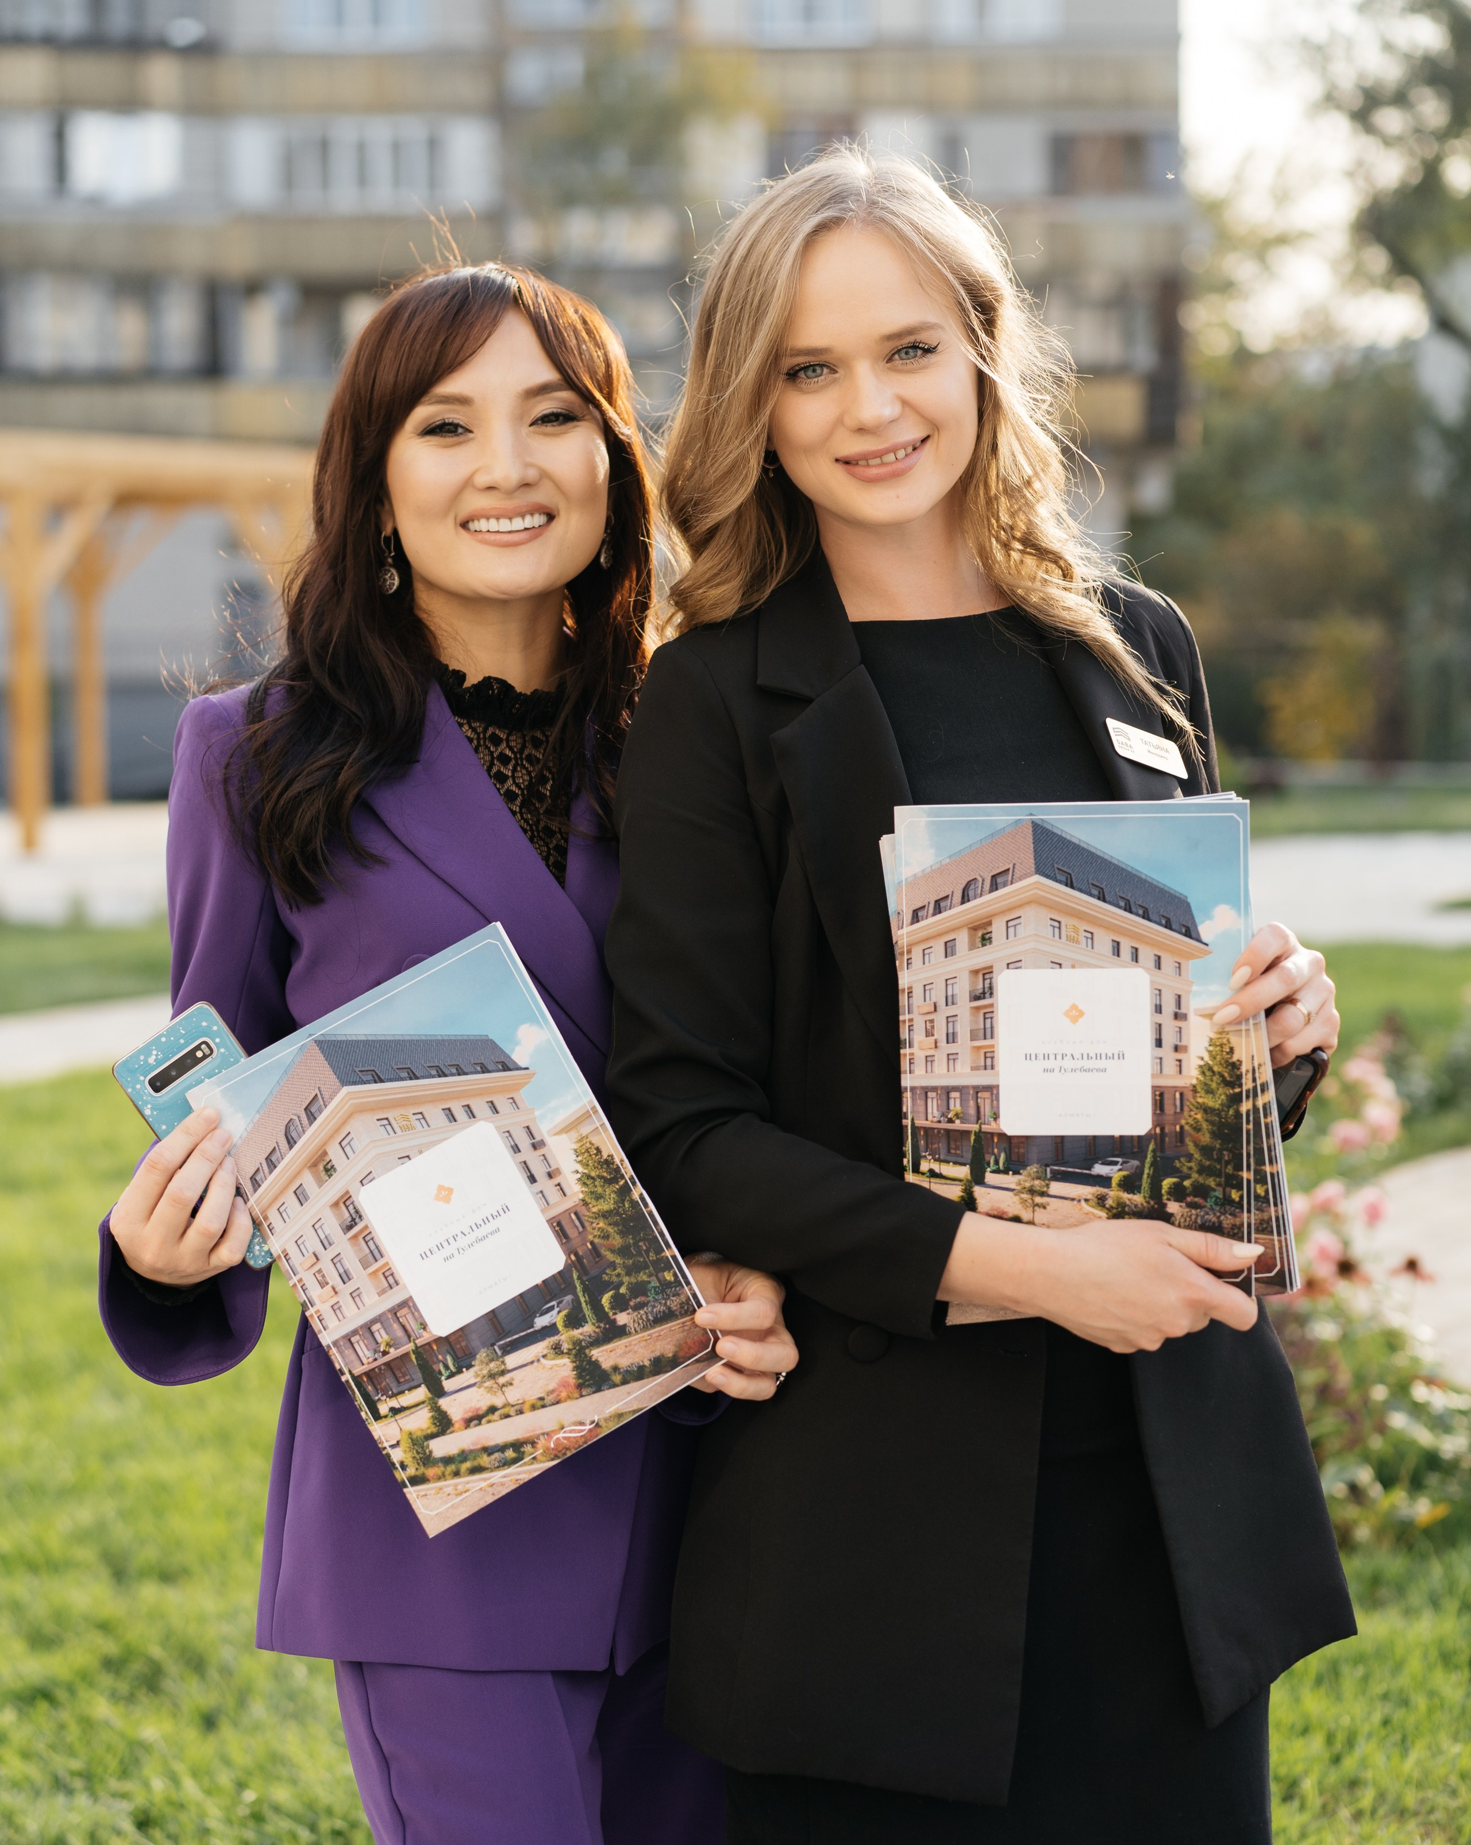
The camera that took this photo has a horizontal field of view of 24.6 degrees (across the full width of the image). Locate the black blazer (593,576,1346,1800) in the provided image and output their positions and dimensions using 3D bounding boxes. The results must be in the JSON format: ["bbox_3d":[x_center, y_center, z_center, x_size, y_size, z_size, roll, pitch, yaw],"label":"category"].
[{"bbox_3d":[0.155,0.155,2.150,0.450,0.780,0.330,-1,4,-13],"label":"black blazer"}]

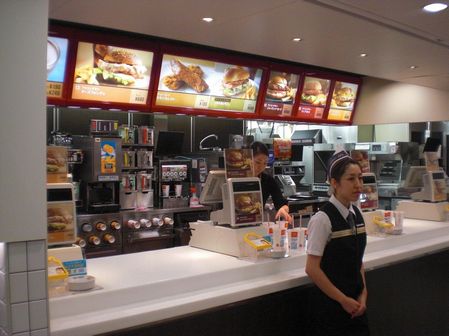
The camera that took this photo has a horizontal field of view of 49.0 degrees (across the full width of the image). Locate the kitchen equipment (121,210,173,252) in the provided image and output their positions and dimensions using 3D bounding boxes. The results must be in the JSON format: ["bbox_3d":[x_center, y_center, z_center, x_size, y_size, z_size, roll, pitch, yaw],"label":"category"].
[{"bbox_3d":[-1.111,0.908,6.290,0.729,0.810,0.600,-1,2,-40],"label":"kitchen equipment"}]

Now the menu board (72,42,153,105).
[{"bbox_3d":[-1.021,-0.855,4.508,0.741,0.492,0.080,-1,17,-40],"label":"menu board"}]

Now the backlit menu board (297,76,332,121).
[{"bbox_3d":[1.121,-0.893,6.282,0.486,0.496,0.080,-1,17,-40],"label":"backlit menu board"}]

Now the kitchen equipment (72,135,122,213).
[{"bbox_3d":[-1.520,0.082,5.905,0.353,0.878,0.520,-1,2,-40],"label":"kitchen equipment"}]

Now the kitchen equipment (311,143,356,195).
[{"bbox_3d":[1.703,0.019,8.730,1.090,0.891,0.600,-1,2,-40],"label":"kitchen equipment"}]

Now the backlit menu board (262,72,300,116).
[{"bbox_3d":[0.659,-0.883,5.900,0.492,0.507,0.080,-1,17,-40],"label":"backlit menu board"}]

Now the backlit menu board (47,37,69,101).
[{"bbox_3d":[-1.564,-0.844,4.059,0.495,0.497,0.080,-1,17,-40],"label":"backlit menu board"}]

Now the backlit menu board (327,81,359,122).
[{"bbox_3d":[1.581,-0.901,6.663,0.493,0.501,0.080,-1,17,-40],"label":"backlit menu board"}]

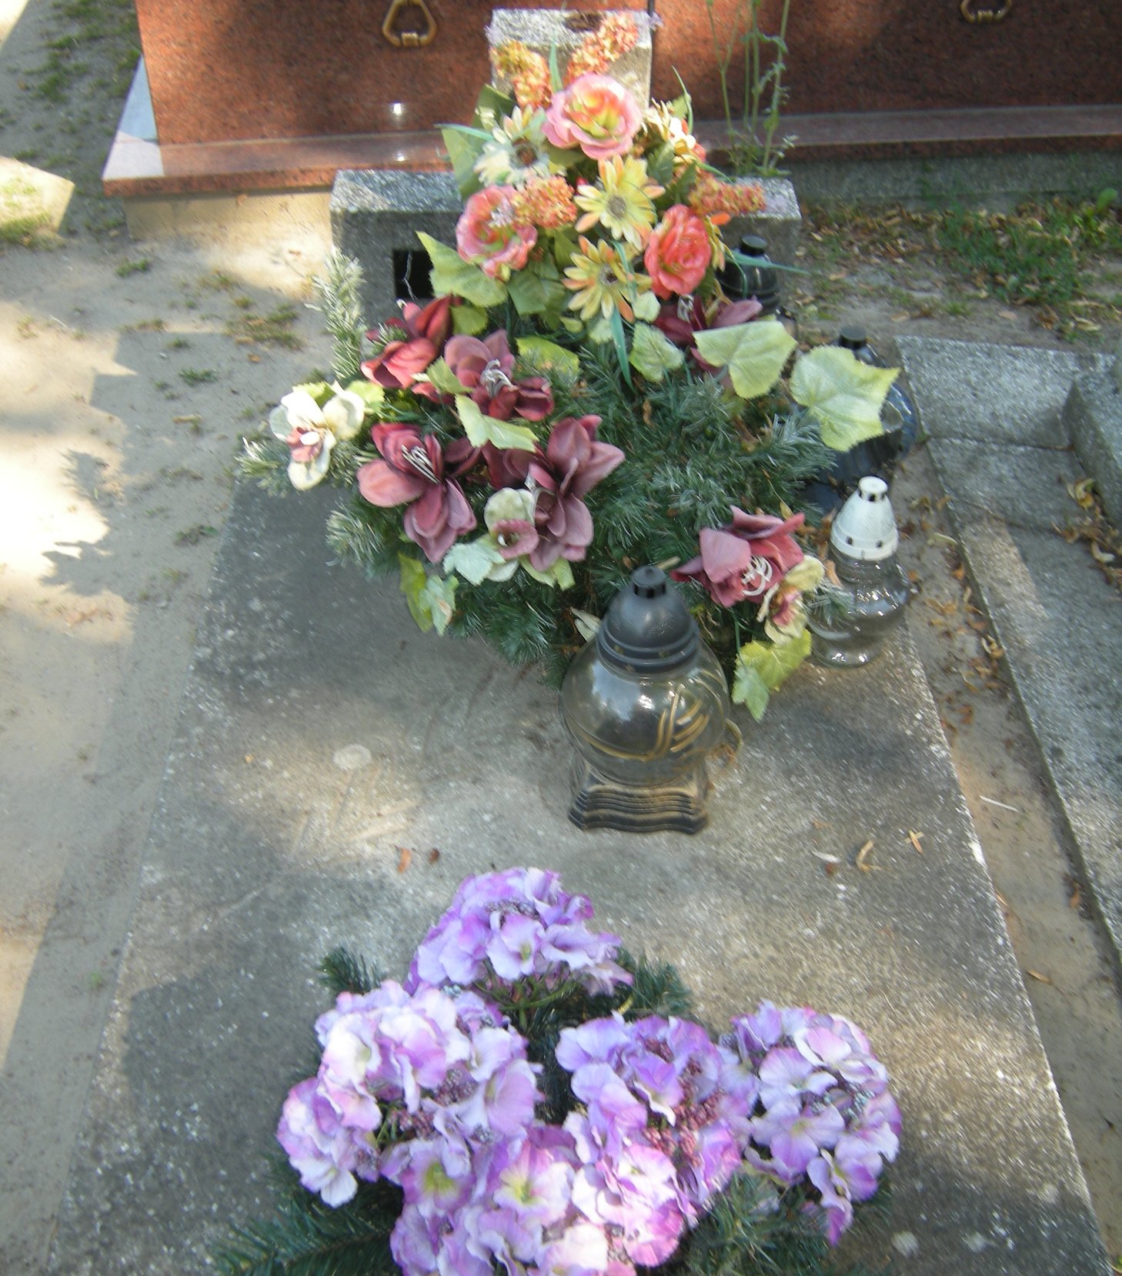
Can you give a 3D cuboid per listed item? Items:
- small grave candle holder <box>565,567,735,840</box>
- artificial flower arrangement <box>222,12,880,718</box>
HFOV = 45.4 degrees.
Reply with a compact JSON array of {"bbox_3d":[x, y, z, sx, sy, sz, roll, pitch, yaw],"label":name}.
[{"bbox_3d":[0.080,0.043,1.333,0.170,0.288,0.170,-1,42,-1],"label":"small grave candle holder"},{"bbox_3d":[-0.011,-0.347,1.576,0.770,0.530,0.680,-1,42,-1],"label":"artificial flower arrangement"}]

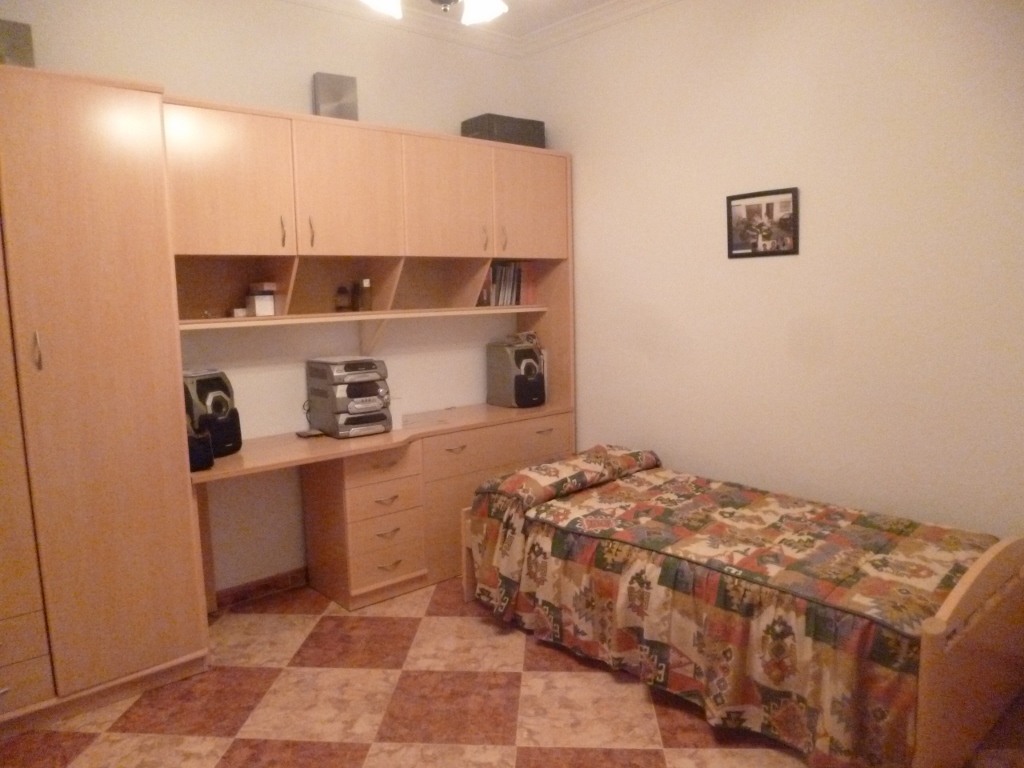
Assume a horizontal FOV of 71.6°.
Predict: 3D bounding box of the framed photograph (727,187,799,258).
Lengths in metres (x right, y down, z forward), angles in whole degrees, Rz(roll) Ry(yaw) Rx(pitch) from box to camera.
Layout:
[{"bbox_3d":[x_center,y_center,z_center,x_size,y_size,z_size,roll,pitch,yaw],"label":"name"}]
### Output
[{"bbox_3d":[1.040,-0.665,2.966,0.019,0.270,0.326,-7,9,-39],"label":"framed photograph"}]

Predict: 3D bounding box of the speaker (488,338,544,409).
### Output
[{"bbox_3d":[0.026,-0.053,4.113,0.211,0.345,0.233,-7,9,-39],"label":"speaker"}]

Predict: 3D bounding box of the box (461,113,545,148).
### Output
[{"bbox_3d":[-0.041,-1.298,3.761,0.386,0.173,0.229,-7,9,-39],"label":"box"}]

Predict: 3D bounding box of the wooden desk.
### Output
[{"bbox_3d":[-0.558,0.591,3.480,2.051,0.751,0.527,-7,9,-39],"label":"wooden desk"}]

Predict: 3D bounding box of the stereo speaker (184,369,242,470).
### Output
[{"bbox_3d":[-1.296,0.125,2.940,0.266,0.339,0.209,4,9,34],"label":"stereo speaker"}]

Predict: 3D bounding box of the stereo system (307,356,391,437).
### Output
[{"bbox_3d":[-0.774,0.058,3.384,0.255,0.340,0.315,-7,9,-39],"label":"stereo system"}]

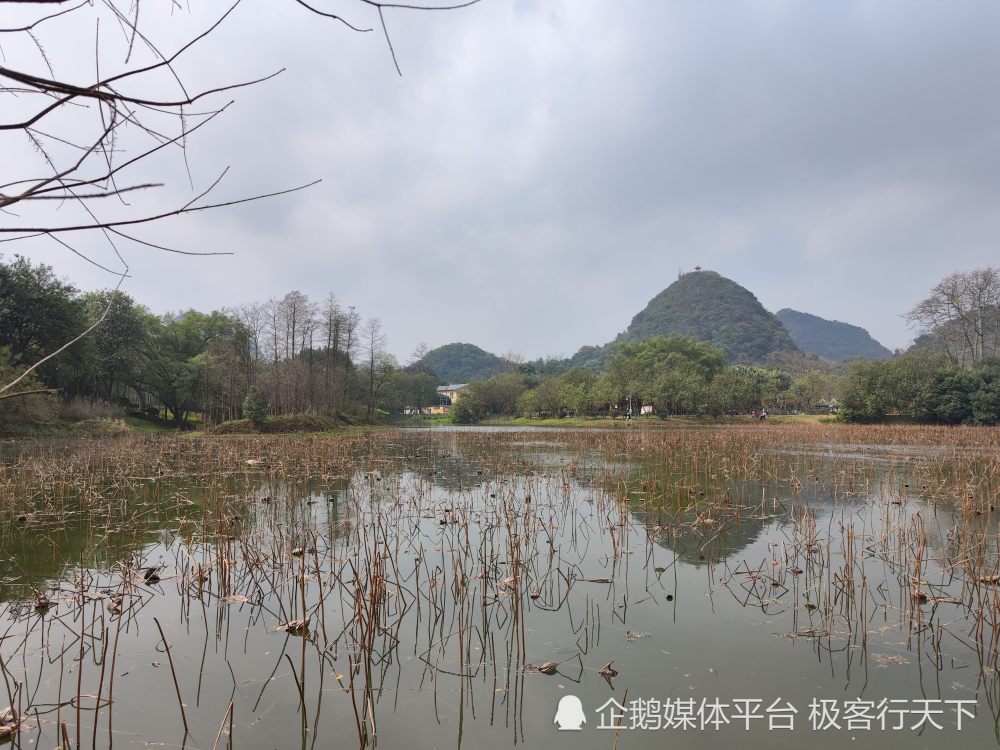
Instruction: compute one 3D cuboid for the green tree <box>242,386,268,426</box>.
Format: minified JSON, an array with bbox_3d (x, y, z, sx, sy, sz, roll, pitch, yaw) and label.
[{"bbox_3d":[-18.338,2.400,52.000,1.950,3.100,1.950,1,-3,-19],"label":"green tree"}]

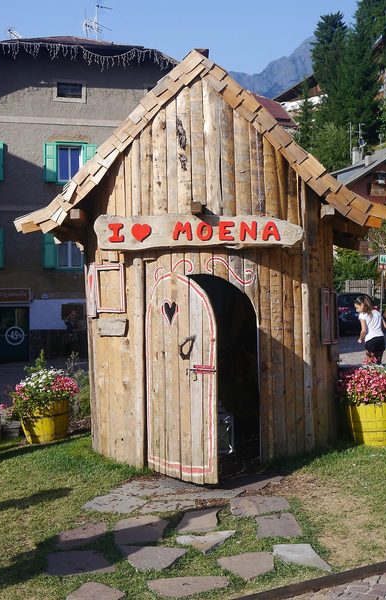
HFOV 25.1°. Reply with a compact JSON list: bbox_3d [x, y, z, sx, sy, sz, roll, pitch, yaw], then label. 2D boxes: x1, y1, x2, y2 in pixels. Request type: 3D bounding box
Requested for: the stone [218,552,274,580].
[{"bbox_3d":[0.382,1.583,5.107,0.350,0.045,0.412,-1,3,-24],"label":"stone"}]

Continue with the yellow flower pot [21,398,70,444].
[{"bbox_3d":[-1.543,1.270,9.100,0.540,0.440,0.540,-1,0,0],"label":"yellow flower pot"}]

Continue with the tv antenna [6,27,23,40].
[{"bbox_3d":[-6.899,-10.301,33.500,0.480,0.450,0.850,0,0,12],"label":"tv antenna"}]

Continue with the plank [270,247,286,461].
[{"bbox_3d":[0.774,0.468,7.800,0.120,1.899,0.050,-1,0,-27],"label":"plank"}]

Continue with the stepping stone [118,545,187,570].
[{"bbox_3d":[-0.282,1.529,5.089,0.423,0.040,0.393,0,0,11],"label":"stepping stone"}]

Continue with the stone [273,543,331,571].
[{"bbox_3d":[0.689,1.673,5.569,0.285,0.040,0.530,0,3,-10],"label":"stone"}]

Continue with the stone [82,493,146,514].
[{"bbox_3d":[-0.566,1.525,6.398,0.419,0.045,0.460,1,3,16],"label":"stone"}]

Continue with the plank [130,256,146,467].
[{"bbox_3d":[-0.464,0.528,7.443,0.105,1.795,0.070,0,1,34],"label":"plank"}]

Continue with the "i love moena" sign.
[{"bbox_3d":[0.059,-0.612,7.800,1.890,0.310,0.060,-1,0,0],"label":"\"i love moena\" sign"}]

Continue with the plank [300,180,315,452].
[{"bbox_3d":[1.046,0.156,7.950,0.090,2.504,0.070,-2,0,-35],"label":"plank"}]

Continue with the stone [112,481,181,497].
[{"bbox_3d":[-0.323,1.468,6.702,0.478,0.040,0.501,0,0,23],"label":"stone"}]

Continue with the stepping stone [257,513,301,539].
[{"bbox_3d":[0.603,1.642,6.231,0.325,0.040,0.590,0,3,0],"label":"stepping stone"}]

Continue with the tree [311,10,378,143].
[{"bbox_3d":[11.362,-16.462,65.000,4.800,10.300,4.800,0,0,0],"label":"tree"}]

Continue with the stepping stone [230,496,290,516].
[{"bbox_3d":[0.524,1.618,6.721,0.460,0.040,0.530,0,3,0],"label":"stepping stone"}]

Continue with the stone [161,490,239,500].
[{"bbox_3d":[0.057,1.476,6.485,0.623,0.040,0.212,0,0,-11],"label":"stone"}]

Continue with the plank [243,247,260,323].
[{"bbox_3d":[0.509,-0.132,7.600,0.135,0.658,0.050,-1,0,-15],"label":"plank"}]

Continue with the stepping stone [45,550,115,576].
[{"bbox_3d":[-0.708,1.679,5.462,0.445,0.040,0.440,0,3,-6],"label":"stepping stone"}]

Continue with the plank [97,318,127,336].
[{"bbox_3d":[-0.719,0.250,7.743,0.360,0.156,0.035,0,1,44],"label":"plank"}]

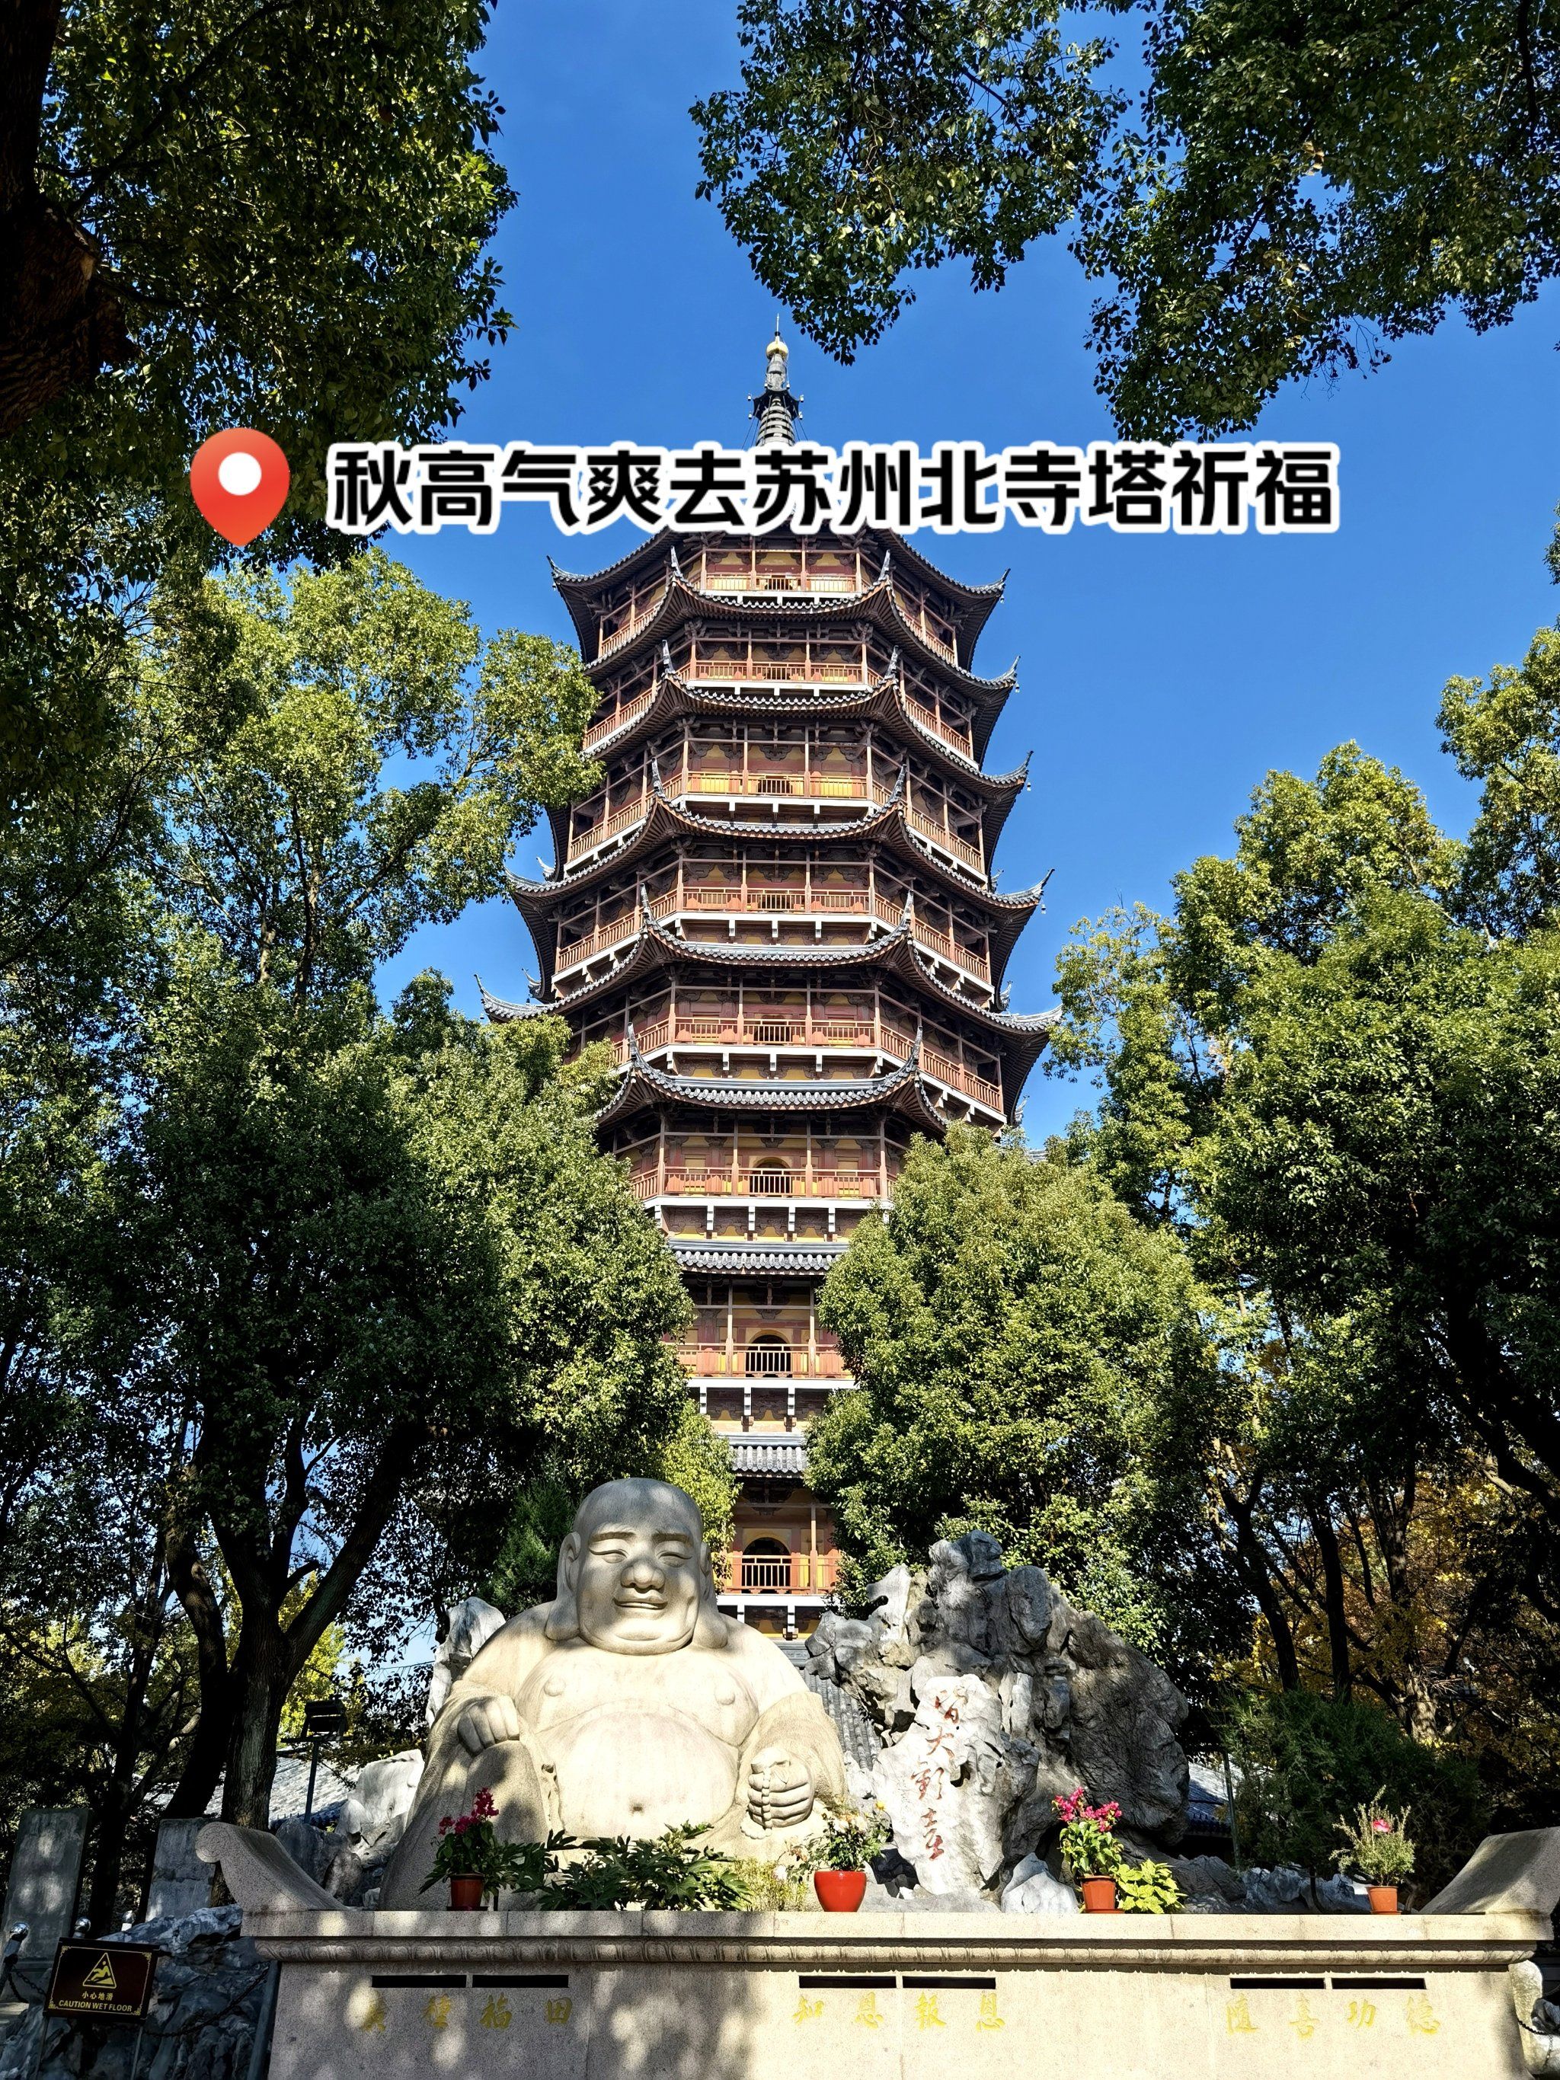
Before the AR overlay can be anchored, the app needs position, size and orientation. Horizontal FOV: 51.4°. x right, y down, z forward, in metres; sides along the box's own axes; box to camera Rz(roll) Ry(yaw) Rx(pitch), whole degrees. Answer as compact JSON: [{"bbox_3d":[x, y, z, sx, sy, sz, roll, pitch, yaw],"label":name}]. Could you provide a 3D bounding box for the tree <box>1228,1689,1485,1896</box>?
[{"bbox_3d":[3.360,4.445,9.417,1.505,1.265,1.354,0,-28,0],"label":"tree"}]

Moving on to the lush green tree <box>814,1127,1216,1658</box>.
[{"bbox_3d":[3.131,6.089,20.564,5.515,11.103,5.515,0,-28,0],"label":"lush green tree"}]

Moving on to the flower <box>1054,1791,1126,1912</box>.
[{"bbox_3d":[1.453,3.814,7.657,0.337,0.514,0.320,0,-28,0],"label":"flower"}]

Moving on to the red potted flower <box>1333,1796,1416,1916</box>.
[{"bbox_3d":[2.799,3.823,7.652,0.383,0.493,0.340,0,-28,0],"label":"red potted flower"}]

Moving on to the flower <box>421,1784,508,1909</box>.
[{"bbox_3d":[-1.487,3.814,7.657,0.406,0.514,0.340,0,-28,0],"label":"flower"}]

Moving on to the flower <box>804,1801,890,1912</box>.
[{"bbox_3d":[0.314,3.839,7.643,0.406,0.457,0.360,0,-28,0],"label":"flower"}]

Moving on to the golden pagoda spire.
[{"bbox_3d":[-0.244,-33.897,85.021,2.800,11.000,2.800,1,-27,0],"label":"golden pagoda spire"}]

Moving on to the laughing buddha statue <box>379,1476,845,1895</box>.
[{"bbox_3d":[-0.949,3.725,9.236,2.604,2.464,1.750,3,-28,-6],"label":"laughing buddha statue"}]

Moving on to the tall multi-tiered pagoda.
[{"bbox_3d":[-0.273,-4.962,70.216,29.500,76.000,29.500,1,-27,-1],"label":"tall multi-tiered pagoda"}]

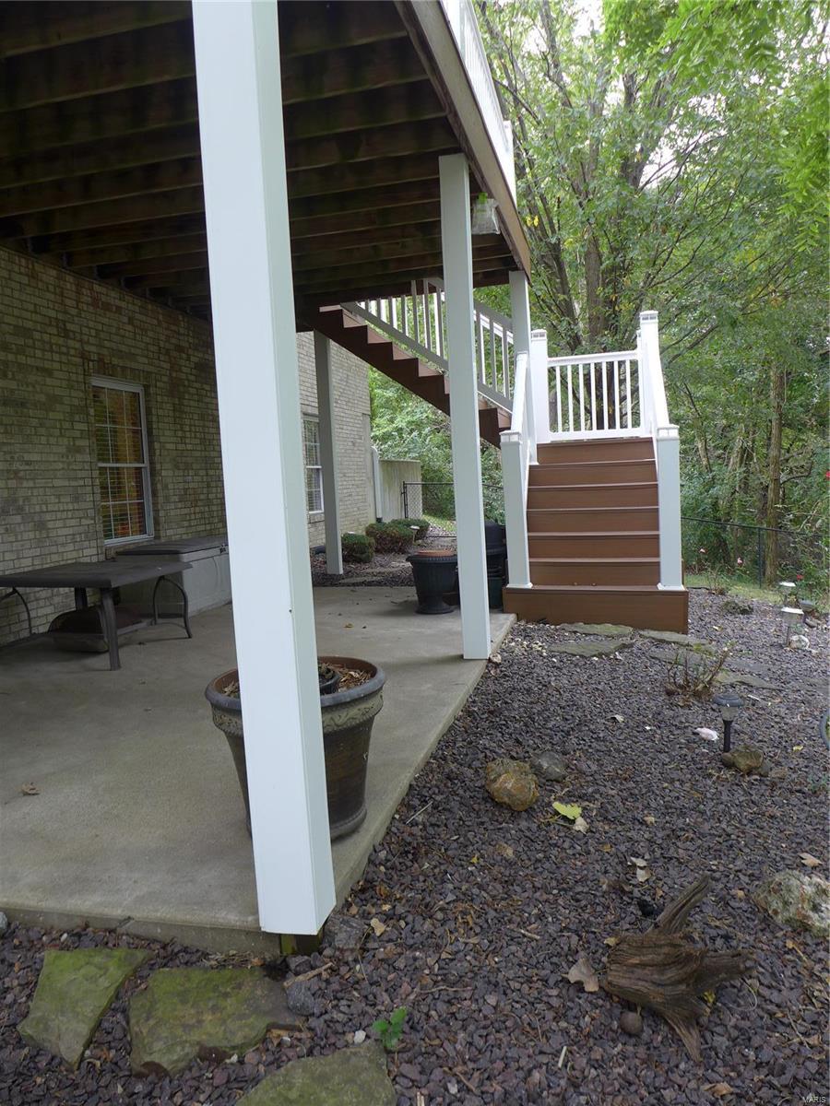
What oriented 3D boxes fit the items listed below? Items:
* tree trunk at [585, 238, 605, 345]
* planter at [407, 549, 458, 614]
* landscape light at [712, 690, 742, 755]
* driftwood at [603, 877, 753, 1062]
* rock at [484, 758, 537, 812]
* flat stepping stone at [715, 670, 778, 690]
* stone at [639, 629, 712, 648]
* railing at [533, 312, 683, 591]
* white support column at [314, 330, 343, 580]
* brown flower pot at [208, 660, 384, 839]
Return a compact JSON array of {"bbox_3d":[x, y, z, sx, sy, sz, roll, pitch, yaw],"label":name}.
[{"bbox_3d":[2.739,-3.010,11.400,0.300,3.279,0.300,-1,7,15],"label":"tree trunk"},{"bbox_3d":[0.153,0.233,6.262,0.420,0.485,0.420,-3,6,0],"label":"planter"},{"bbox_3d":[1.337,0.729,3.288,0.128,0.266,0.128,-1,7,15],"label":"landscape light"},{"bbox_3d":[0.625,0.942,1.808,0.325,0.175,0.440,-1,7,15],"label":"driftwood"},{"bbox_3d":[0.345,0.827,2.749,0.200,0.150,0.180,-1,6,15],"label":"rock"},{"bbox_3d":[1.889,0.749,4.421,0.350,0.050,0.200,2,7,38],"label":"flat stepping stone"},{"bbox_3d":[1.864,0.618,5.492,0.490,0.050,0.280,1,7,32],"label":"stone"},{"bbox_3d":[1.609,-1.004,6.847,1.260,2.320,2.450,-1,6,15],"label":"railing"},{"bbox_3d":[-0.986,-1.121,8.721,0.150,2.730,0.150,-1,7,15],"label":"white support column"},{"bbox_3d":[-0.372,0.644,2.533,0.575,0.474,0.575,-3,6,0],"label":"brown flower pot"}]

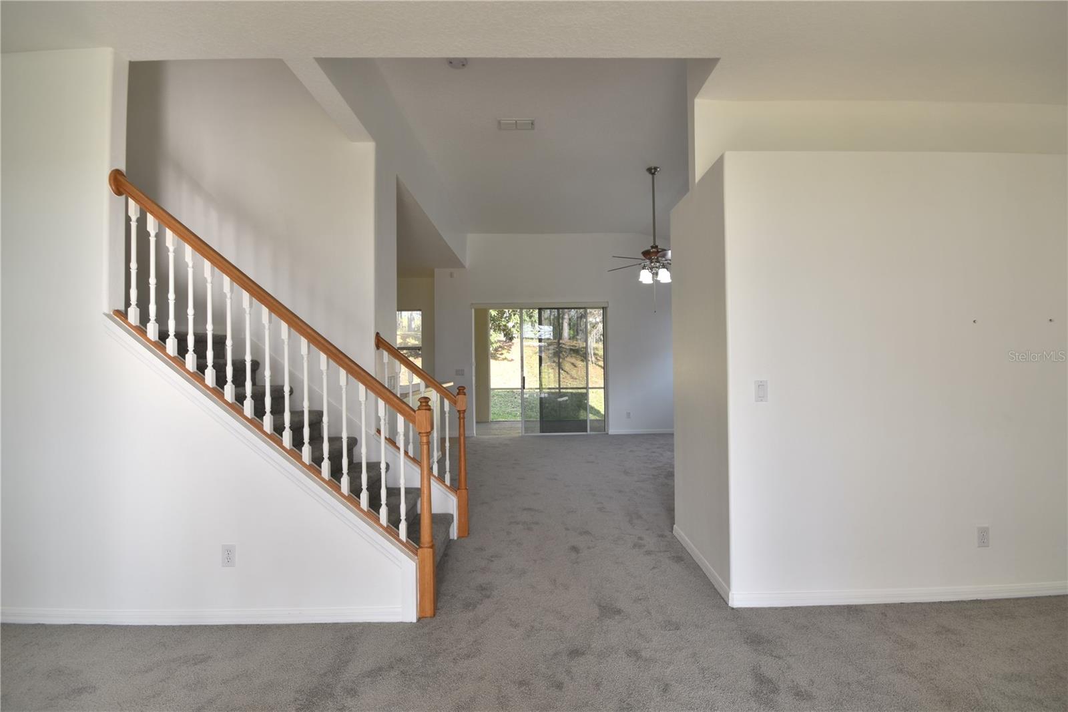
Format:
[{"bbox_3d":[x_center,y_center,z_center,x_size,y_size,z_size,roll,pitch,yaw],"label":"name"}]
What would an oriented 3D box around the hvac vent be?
[{"bbox_3d":[-0.178,-2.350,4.530,0.380,0.035,0.205,-1,-1,0],"label":"hvac vent"}]

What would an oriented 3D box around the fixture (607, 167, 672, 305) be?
[{"bbox_3d":[1.510,-1.500,5.560,1.340,1.630,1.340,-1,-1,0],"label":"fixture"}]

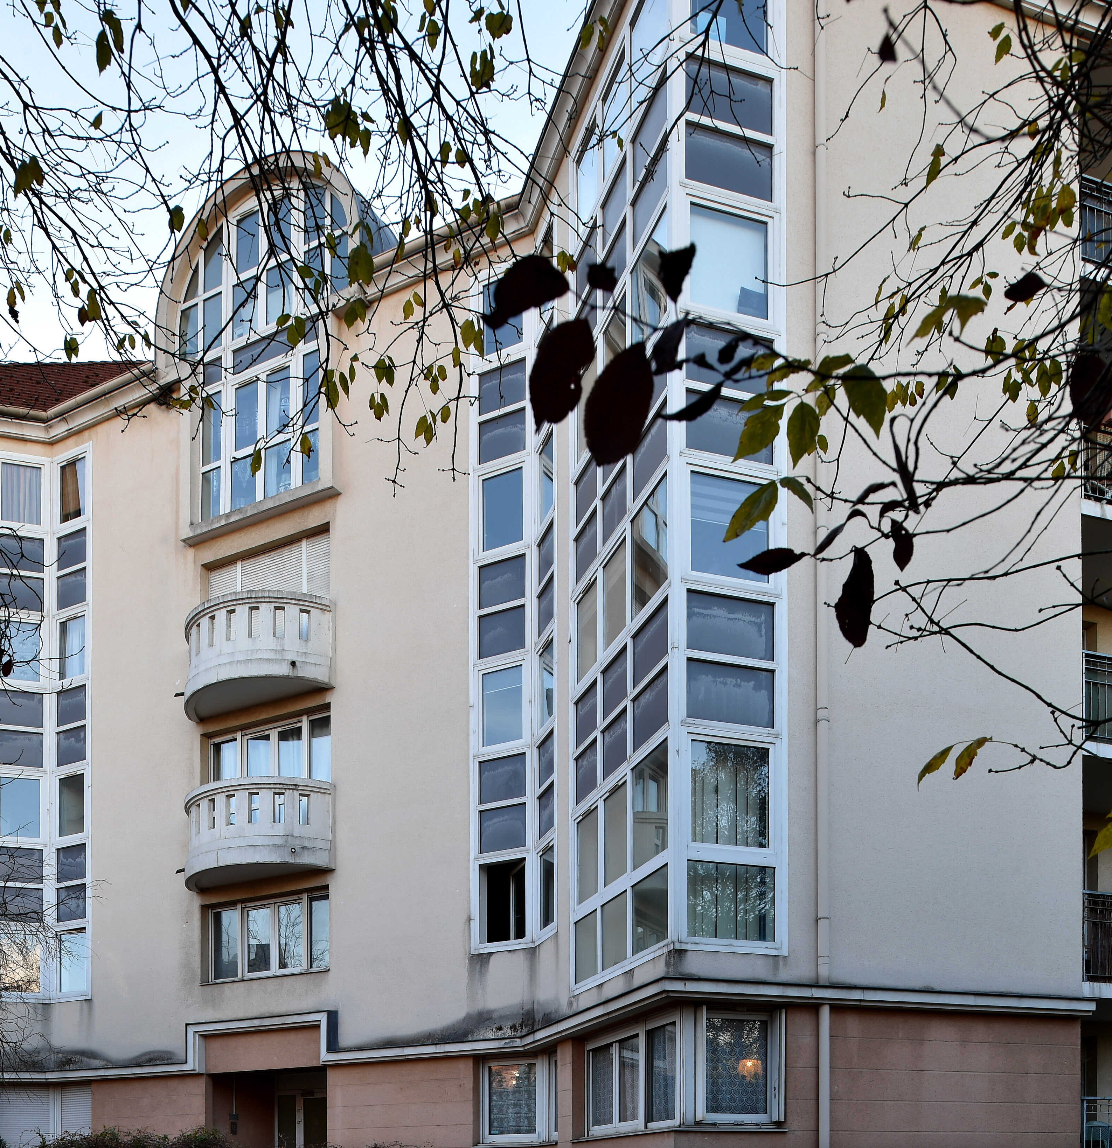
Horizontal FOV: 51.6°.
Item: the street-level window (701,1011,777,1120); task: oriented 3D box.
[{"bbox_3d":[1.860,5.030,11.750,0.850,1.140,0.150,6,-19,-17],"label":"street-level window"}]

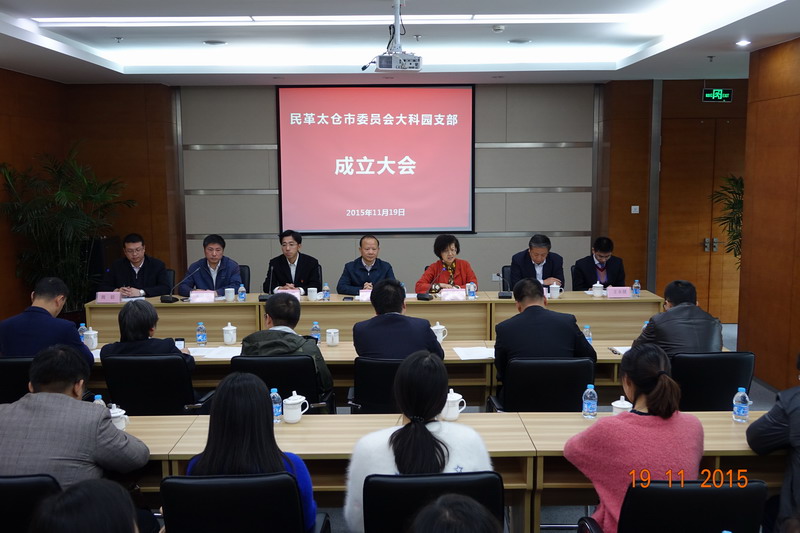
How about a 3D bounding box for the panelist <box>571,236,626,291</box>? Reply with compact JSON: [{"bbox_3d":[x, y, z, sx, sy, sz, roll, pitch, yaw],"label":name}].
[{"bbox_3d":[1.779,0.332,7.119,0.520,1.230,0.680,0,7,0],"label":"panelist"}]

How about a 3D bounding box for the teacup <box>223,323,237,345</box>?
[{"bbox_3d":[-1.051,0.414,4.940,0.090,0.137,0.112,-3,8,-20],"label":"teacup"}]

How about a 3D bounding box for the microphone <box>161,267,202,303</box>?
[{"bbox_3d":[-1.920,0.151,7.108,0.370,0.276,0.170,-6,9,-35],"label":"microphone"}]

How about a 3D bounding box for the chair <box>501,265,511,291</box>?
[{"bbox_3d":[1.171,0.481,7.105,0.551,0.898,0.592,-1,8,0],"label":"chair"}]

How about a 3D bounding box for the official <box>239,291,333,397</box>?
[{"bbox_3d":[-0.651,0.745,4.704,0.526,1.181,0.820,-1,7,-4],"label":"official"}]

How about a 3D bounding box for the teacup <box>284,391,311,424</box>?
[{"bbox_3d":[-0.482,0.641,3.673,0.115,0.143,0.088,0,7,-1],"label":"teacup"}]

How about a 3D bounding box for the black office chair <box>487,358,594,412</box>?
[{"bbox_3d":[0.755,0.860,4.435,0.551,0.869,0.592,-1,8,-3],"label":"black office chair"}]

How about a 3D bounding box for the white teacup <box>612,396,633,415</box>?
[{"bbox_3d":[0.939,0.612,3.347,0.112,0.140,0.092,-1,8,0],"label":"white teacup"}]

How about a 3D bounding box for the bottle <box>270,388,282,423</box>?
[{"bbox_3d":[-0.541,0.604,3.464,0.065,0.149,0.065,-1,8,0],"label":"bottle"}]

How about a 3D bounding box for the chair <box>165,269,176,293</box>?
[{"bbox_3d":[-2.326,0.494,7.317,0.550,0.920,0.600,-1,7,-3],"label":"chair"}]

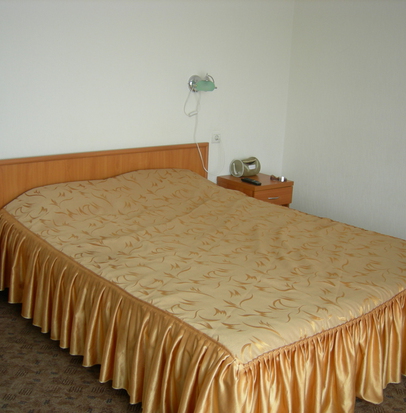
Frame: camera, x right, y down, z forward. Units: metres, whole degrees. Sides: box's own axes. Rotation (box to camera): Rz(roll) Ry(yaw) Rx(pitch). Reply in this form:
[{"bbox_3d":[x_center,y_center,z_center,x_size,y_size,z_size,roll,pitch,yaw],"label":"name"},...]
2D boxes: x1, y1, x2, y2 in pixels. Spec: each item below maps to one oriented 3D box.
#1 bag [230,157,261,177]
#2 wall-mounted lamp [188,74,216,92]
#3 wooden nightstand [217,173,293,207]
[{"bbox_3d":[0.343,-0.310,4.572,0.199,0.147,0.147,-10,18,-39],"label":"bag"},{"bbox_3d":[0.007,-0.903,4.207,0.184,0.133,0.163,-9,18,-36],"label":"wall-mounted lamp"},{"bbox_3d":[0.406,0.031,4.556,0.404,0.501,0.442,-9,18,-36],"label":"wooden nightstand"}]

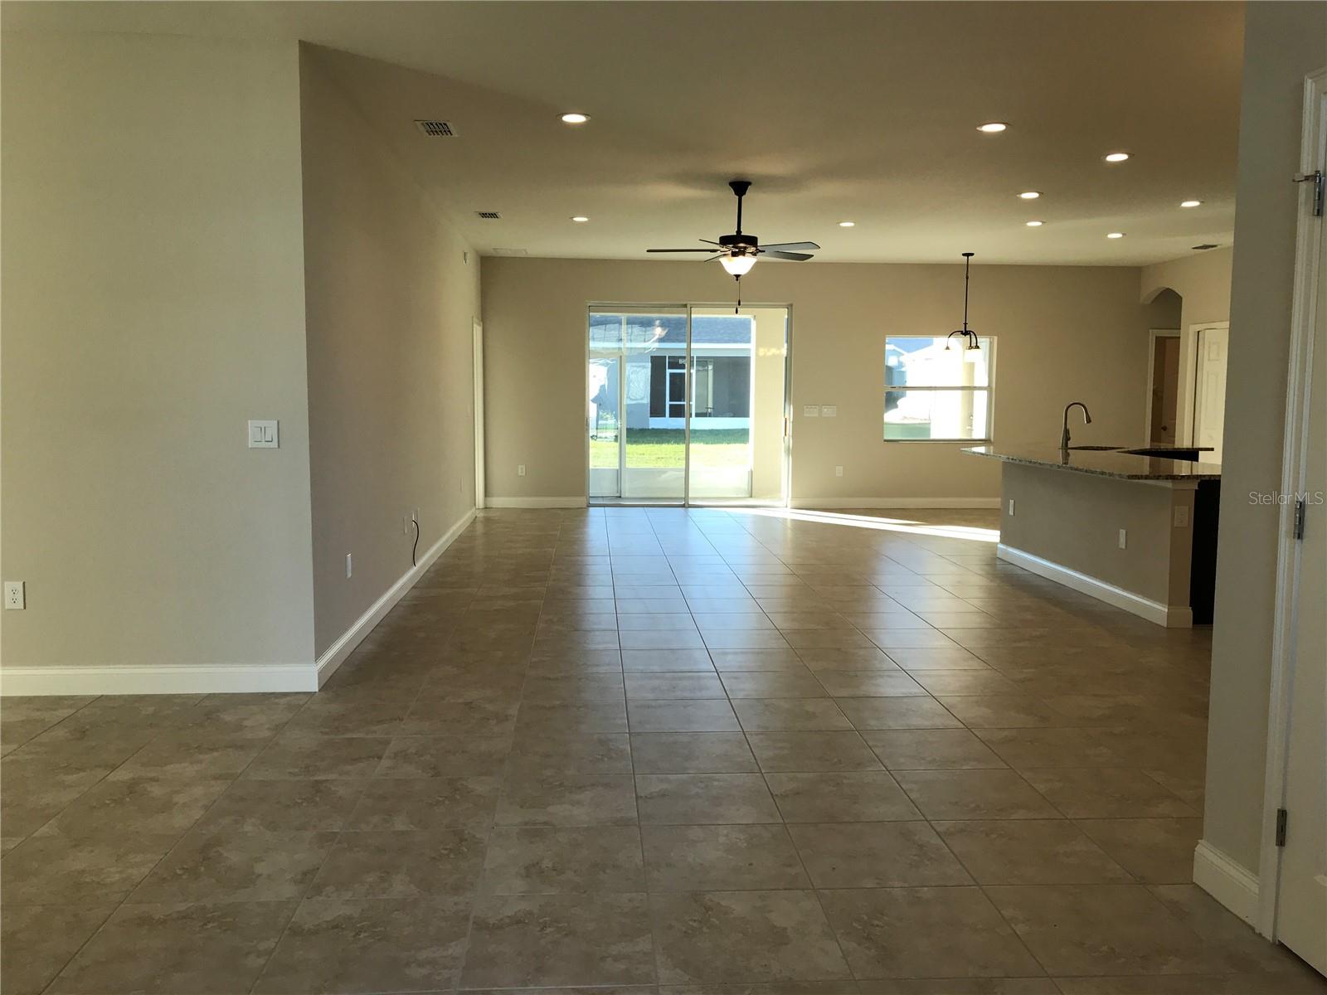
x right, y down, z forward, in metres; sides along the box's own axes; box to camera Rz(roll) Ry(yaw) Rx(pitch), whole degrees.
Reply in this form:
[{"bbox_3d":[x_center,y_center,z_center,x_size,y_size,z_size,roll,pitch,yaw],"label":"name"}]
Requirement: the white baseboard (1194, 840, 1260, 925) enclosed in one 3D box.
[{"bbox_3d":[1.507,1.024,2.862,0.018,0.132,0.272,0,6,-4],"label":"white baseboard"}]

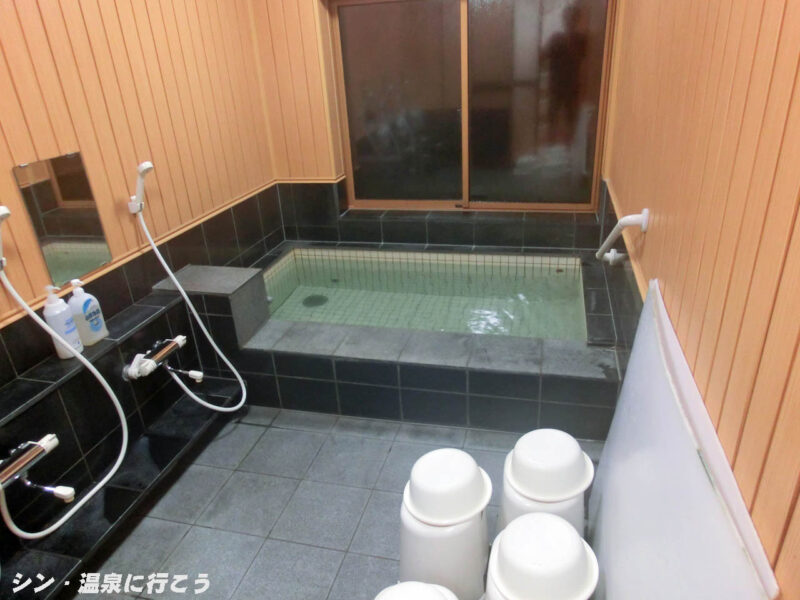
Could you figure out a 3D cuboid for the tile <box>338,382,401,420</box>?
[{"bbox_3d":[-0.136,0.461,2.532,0.296,0.183,0.018,3,26,15],"label":"tile"}]

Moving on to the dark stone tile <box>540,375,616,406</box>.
[{"bbox_3d":[0.720,0.364,2.230,0.297,0.125,0.012,3,25,15],"label":"dark stone tile"}]

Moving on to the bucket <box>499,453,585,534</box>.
[{"bbox_3d":[0.457,0.666,1.772,0.275,0.345,0.275,3,25,15],"label":"bucket"}]

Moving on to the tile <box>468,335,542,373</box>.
[{"bbox_3d":[0.464,0.238,2.406,0.296,0.018,0.293,3,26,15],"label":"tile"}]

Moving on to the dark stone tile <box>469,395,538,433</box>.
[{"bbox_3d":[0.441,0.490,2.370,0.298,0.183,0.012,3,25,15],"label":"dark stone tile"}]

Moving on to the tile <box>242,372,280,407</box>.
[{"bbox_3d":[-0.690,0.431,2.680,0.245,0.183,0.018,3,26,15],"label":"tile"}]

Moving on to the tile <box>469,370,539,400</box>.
[{"bbox_3d":[0.431,0.348,2.307,0.298,0.125,0.012,3,25,15],"label":"tile"}]

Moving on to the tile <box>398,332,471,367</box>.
[{"bbox_3d":[0.175,0.222,2.483,0.296,0.018,0.293,3,26,15],"label":"tile"}]

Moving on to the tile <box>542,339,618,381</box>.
[{"bbox_3d":[0.753,0.251,2.332,0.297,0.012,0.297,3,25,15],"label":"tile"}]

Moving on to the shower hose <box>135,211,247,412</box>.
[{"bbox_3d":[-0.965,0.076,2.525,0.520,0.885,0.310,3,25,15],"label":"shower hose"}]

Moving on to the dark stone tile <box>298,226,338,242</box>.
[{"bbox_3d":[-0.548,-0.444,3.744,0.297,0.105,0.018,3,26,15],"label":"dark stone tile"}]

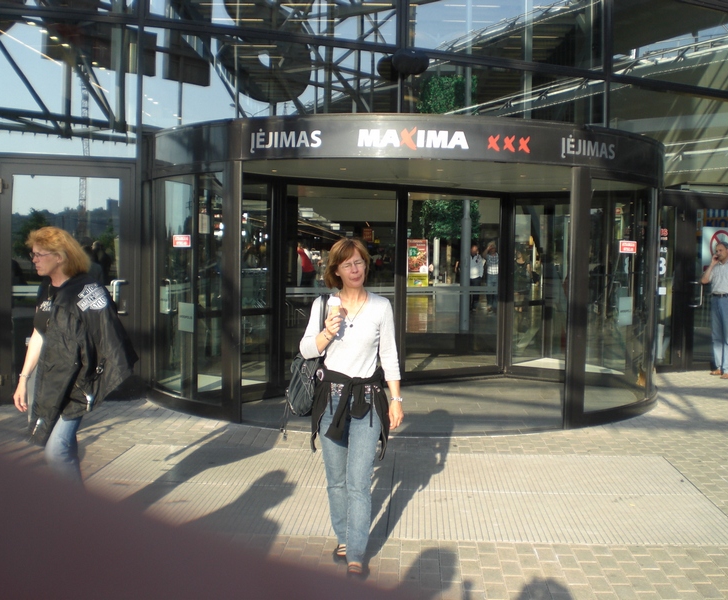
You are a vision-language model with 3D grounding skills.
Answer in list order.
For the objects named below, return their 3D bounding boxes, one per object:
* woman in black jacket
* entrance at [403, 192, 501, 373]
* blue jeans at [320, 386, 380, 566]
[{"bbox_3d":[-1.463,0.414,4.406,0.500,1.640,0.520,-1,4,-40],"label":"woman in black jacket"},{"bbox_3d":[1.087,-0.203,10.788,1.680,2.240,0.100,-1,4,-38],"label":"entrance"},{"bbox_3d":[-0.069,0.856,4.309,0.350,0.870,0.310,1,3,2],"label":"blue jeans"}]

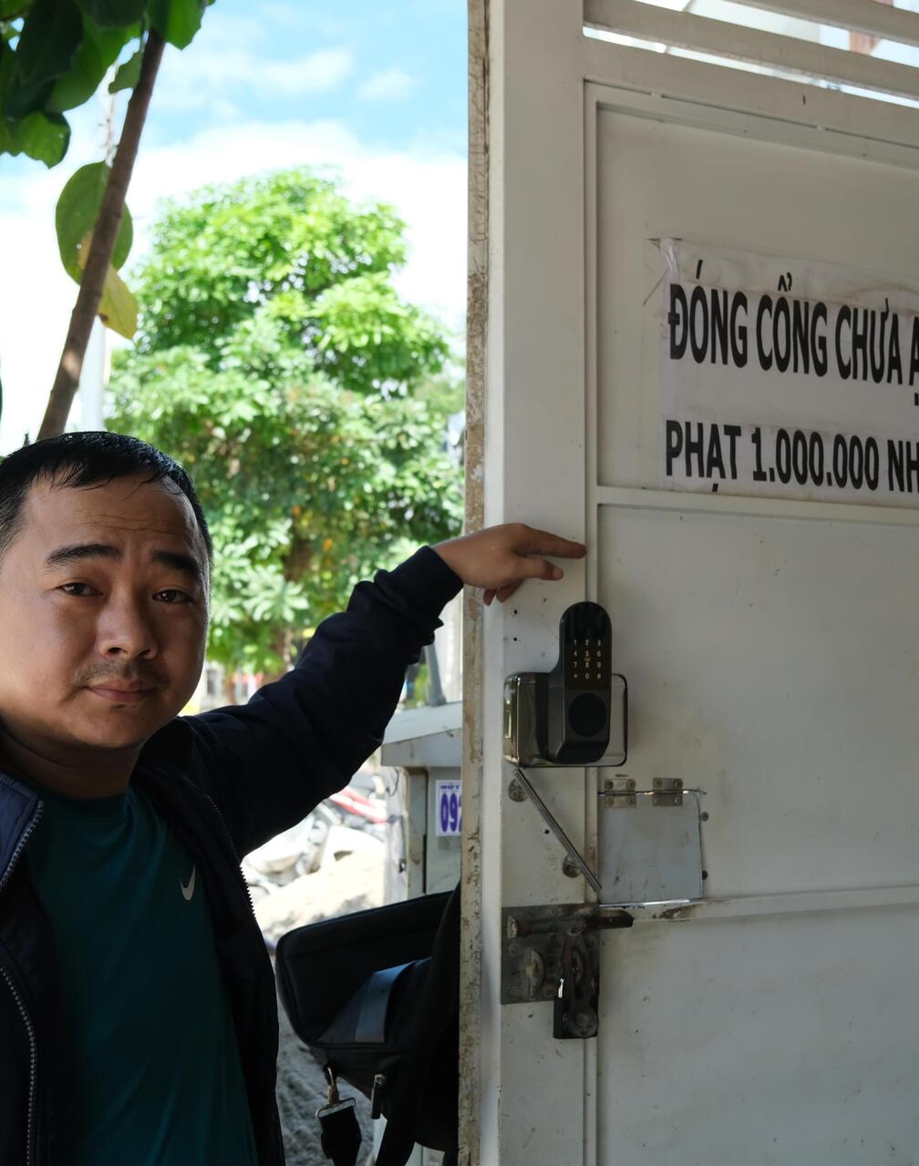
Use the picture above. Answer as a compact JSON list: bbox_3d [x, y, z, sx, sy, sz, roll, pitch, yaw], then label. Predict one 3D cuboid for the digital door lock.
[{"bbox_3d":[0.121,0.108,1.495,0.128,0.173,0.080,2,-4,-24],"label":"digital door lock"}]

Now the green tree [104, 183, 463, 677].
[{"bbox_3d":[-1.230,-0.415,10.328,2.800,5.211,2.800,0,-4,0],"label":"green tree"}]

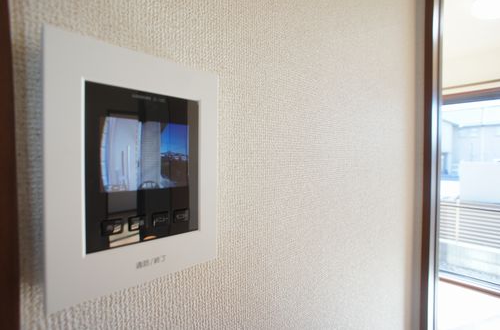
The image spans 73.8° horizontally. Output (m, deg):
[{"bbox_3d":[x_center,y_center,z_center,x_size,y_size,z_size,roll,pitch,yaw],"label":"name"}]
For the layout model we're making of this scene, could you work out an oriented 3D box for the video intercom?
[{"bbox_3d":[-0.083,0.003,0.258,0.019,0.172,0.143,1,1,39],"label":"video intercom"}]

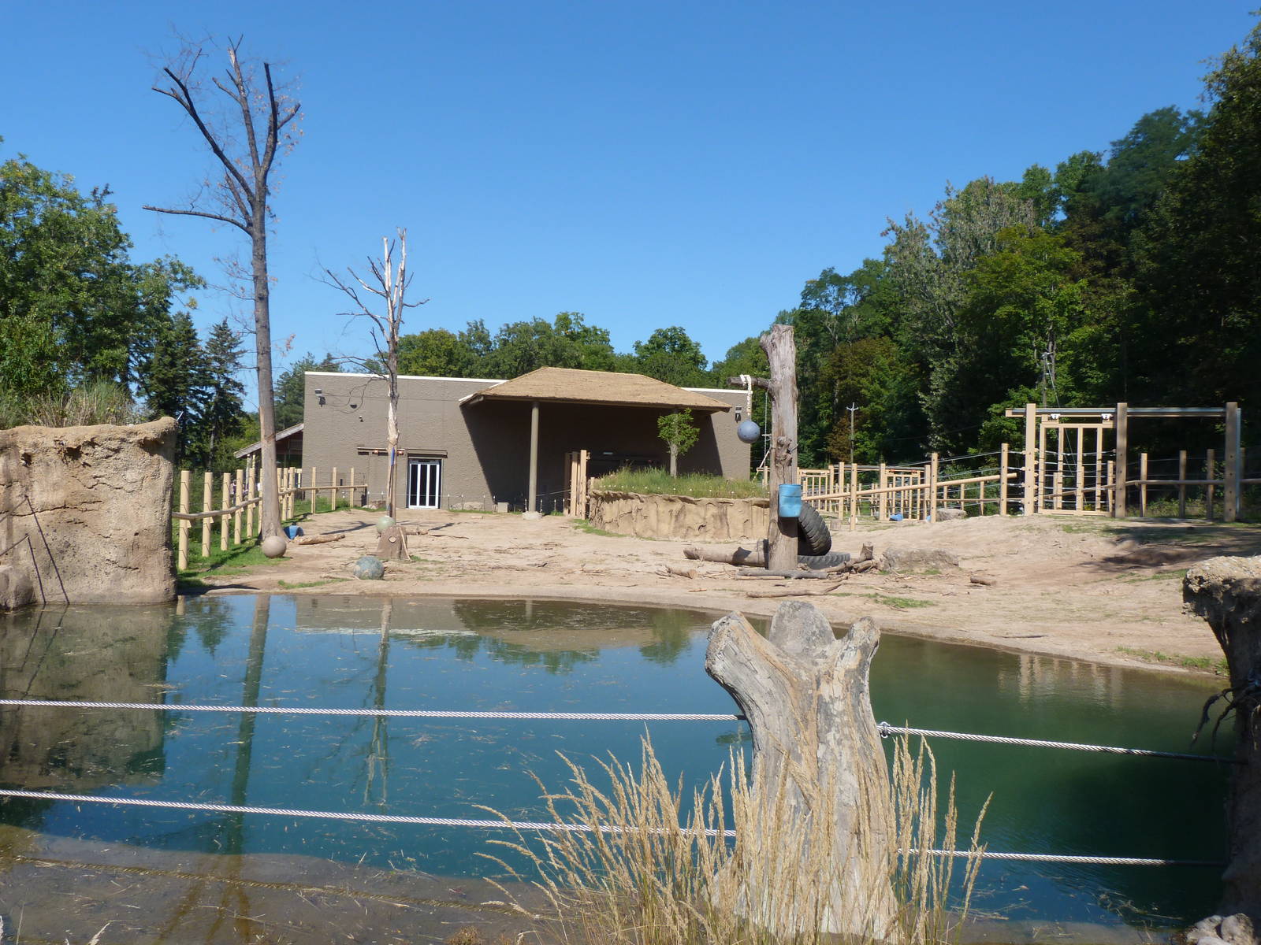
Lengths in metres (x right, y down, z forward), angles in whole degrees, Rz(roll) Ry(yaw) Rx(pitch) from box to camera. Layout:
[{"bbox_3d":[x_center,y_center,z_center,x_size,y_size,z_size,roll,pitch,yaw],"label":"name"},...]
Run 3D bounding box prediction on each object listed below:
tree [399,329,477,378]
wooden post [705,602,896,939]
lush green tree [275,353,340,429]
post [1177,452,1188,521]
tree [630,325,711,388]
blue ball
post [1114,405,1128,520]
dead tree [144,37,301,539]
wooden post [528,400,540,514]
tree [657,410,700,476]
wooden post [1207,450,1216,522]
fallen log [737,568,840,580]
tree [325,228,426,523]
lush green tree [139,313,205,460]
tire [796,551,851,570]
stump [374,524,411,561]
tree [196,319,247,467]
[{"bbox_3d":[-24.477,-7.981,114.970,10.300,20.000,10.300,2,0,0],"label":"tree"},{"bbox_3d":[0.713,1.202,3.800,0.770,1.320,0.680,1,-1,11],"label":"wooden post"},{"bbox_3d":[-32.890,-4.995,91.979,6.600,14.000,6.600,2,0,0],"label":"lush green tree"},{"bbox_3d":[18.571,0.407,30.600,0.210,2.300,0.210,1,-1,31],"label":"post"},{"bbox_3d":[5.163,-7.402,115.000,10.500,22.000,10.000,1,-1,2],"label":"tree"},{"bbox_3d":[-5.246,1.960,18.300,0.610,0.580,0.610,2,-1,-16],"label":"blue ball"},{"bbox_3d":[15.994,-0.418,29.700,0.300,3.760,0.300,2,0,24],"label":"post"},{"bbox_3d":[-15.582,-6.960,34.500,5.400,18.800,5.000,2,-1,-25],"label":"dead tree"},{"bbox_3d":[-5.801,-0.952,55.000,0.450,6.850,0.450,2,0,0],"label":"wooden post"},{"bbox_3d":[2.099,-1.233,40.000,1.850,3.050,1.800,1,-1,3],"label":"tree"},{"bbox_3d":[19.460,0.445,30.500,0.210,2.420,0.210,2,0,24],"label":"wooden post"},{"bbox_3d":[4.271,2.728,24.600,2.700,0.240,0.300,2,0,0],"label":"fallen log"},{"bbox_3d":[-11.628,-4.377,41.500,4.500,13.500,4.000,2,-1,-16],"label":"tree"},{"bbox_3d":[-49.456,-7.474,98.000,7.200,19.500,7.000,2,-1,-27],"label":"lush green tree"},{"bbox_3d":[5.393,2.510,25.500,1.550,0.420,1.550,1,-1,12],"label":"tire"},{"bbox_3d":[-6.923,2.035,26.500,1.000,1.040,0.950,2,0,0],"label":"stump"},{"bbox_3d":[-37.793,-6.242,83.977,5.000,15.600,5.000,2,0,0],"label":"tree"}]

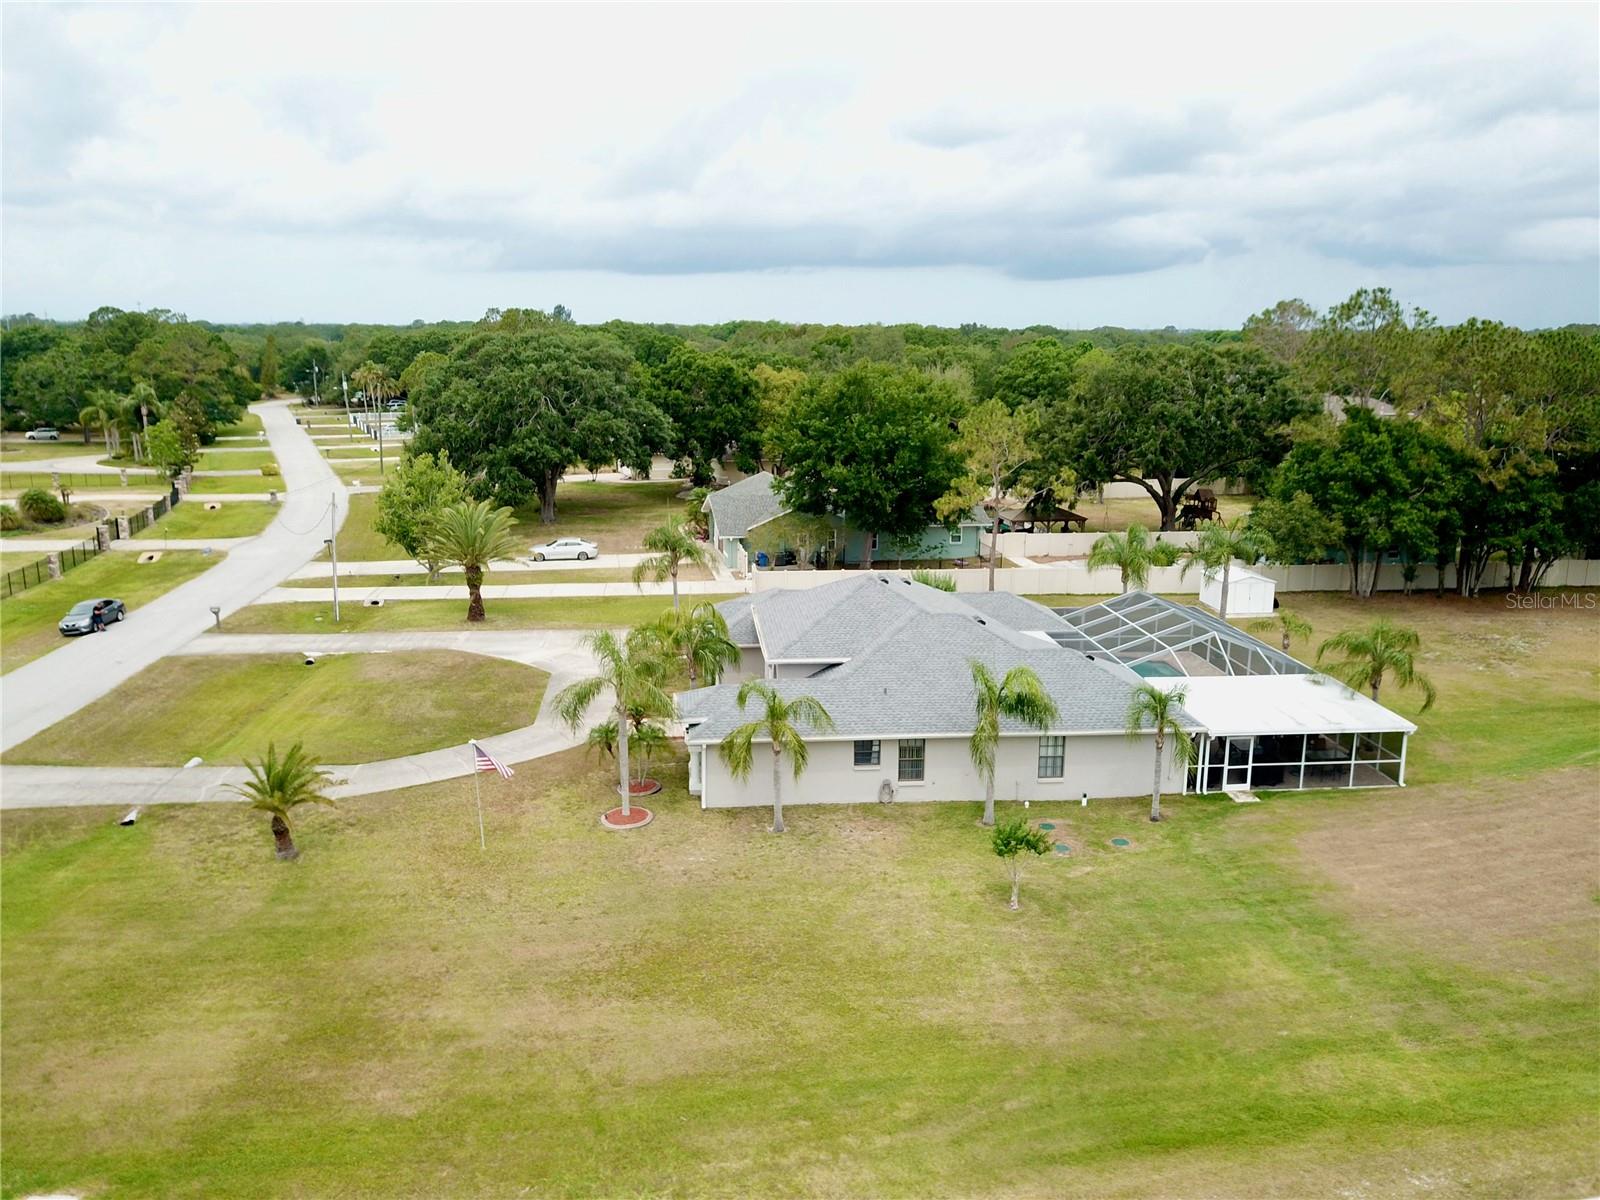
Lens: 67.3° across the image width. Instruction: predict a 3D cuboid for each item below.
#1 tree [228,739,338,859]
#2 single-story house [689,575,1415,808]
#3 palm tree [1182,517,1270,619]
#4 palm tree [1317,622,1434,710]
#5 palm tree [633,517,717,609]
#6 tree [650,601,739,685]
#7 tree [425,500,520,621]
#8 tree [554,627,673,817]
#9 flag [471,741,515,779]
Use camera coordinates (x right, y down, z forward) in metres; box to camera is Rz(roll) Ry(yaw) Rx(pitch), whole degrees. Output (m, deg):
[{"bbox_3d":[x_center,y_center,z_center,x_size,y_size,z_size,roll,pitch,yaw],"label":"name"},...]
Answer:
[{"bbox_3d":[-16.460,6.430,38.389,3.335,3.920,3.335,0,13,0],"label":"tree"},{"bbox_3d":[8.408,2.250,53.085,27.400,5.700,21.000,-1,13,-4],"label":"single-story house"},{"bbox_3d":[23.136,-1.134,65.729,4.894,6.760,4.894,0,13,0],"label":"palm tree"},{"bbox_3d":[24.075,3.342,50.444,4.957,4.893,4.957,0,13,0],"label":"palm tree"},{"bbox_3d":[-7.127,-1.617,68.795,4.771,6.061,4.771,0,13,0],"label":"palm tree"},{"bbox_3d":[-4.396,2.810,50.855,3.575,5.497,3.575,0,13,0],"label":"tree"},{"bbox_3d":[-18.690,-2.153,69.075,5.359,6.742,5.359,0,13,0],"label":"tree"},{"bbox_3d":[-6.389,4.292,41.540,3.939,6.764,3.939,0,13,0],"label":"tree"},{"bbox_3d":[-9.867,5.166,38.799,1.300,1.150,0.300,0,13,0],"label":"flag"}]

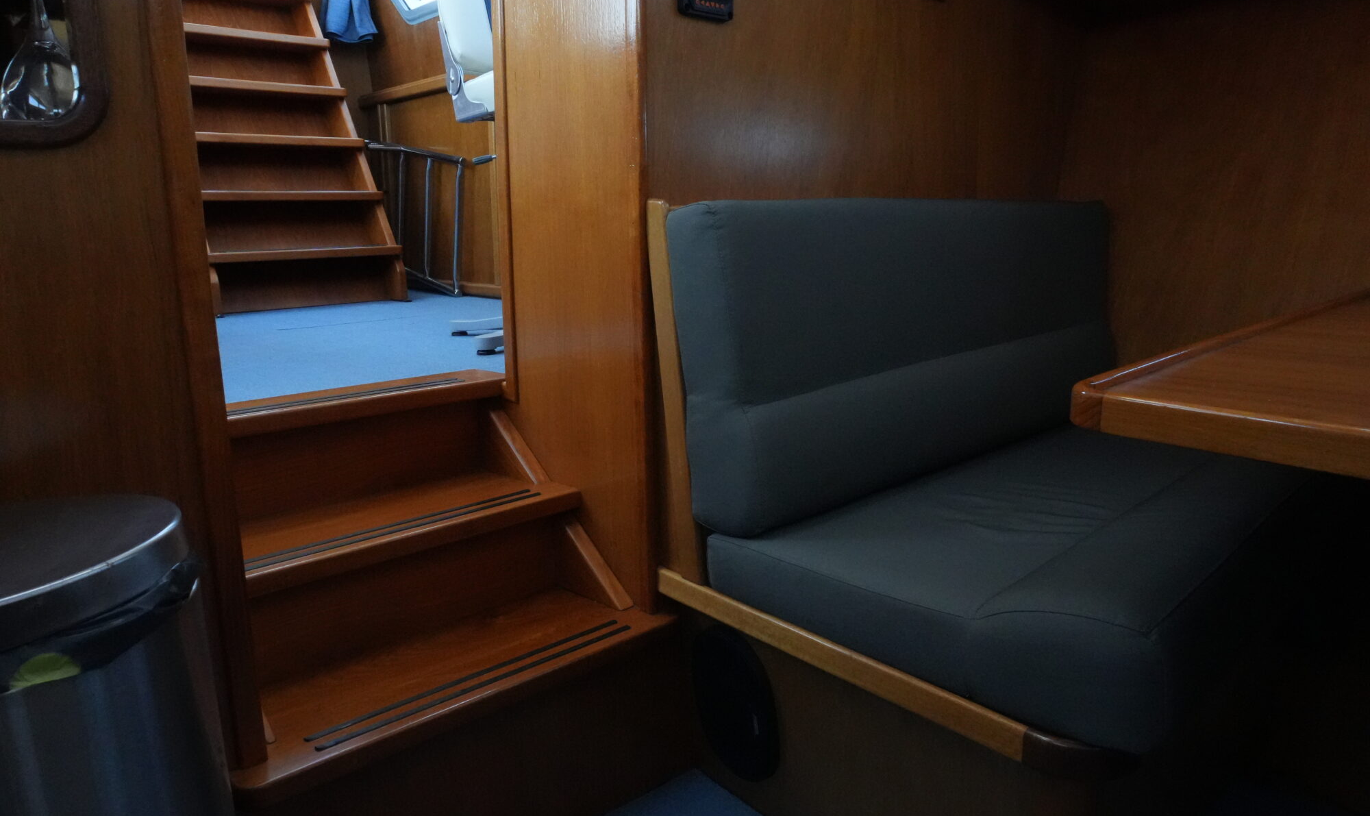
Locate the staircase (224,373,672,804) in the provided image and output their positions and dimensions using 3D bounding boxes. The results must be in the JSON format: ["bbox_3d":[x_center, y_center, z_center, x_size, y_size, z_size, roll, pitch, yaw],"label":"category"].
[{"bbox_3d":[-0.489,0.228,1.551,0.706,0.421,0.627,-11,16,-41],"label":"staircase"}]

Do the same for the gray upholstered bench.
[{"bbox_3d":[0.706,-0.024,1.674,1.284,0.706,0.838,-11,16,-41],"label":"gray upholstered bench"}]

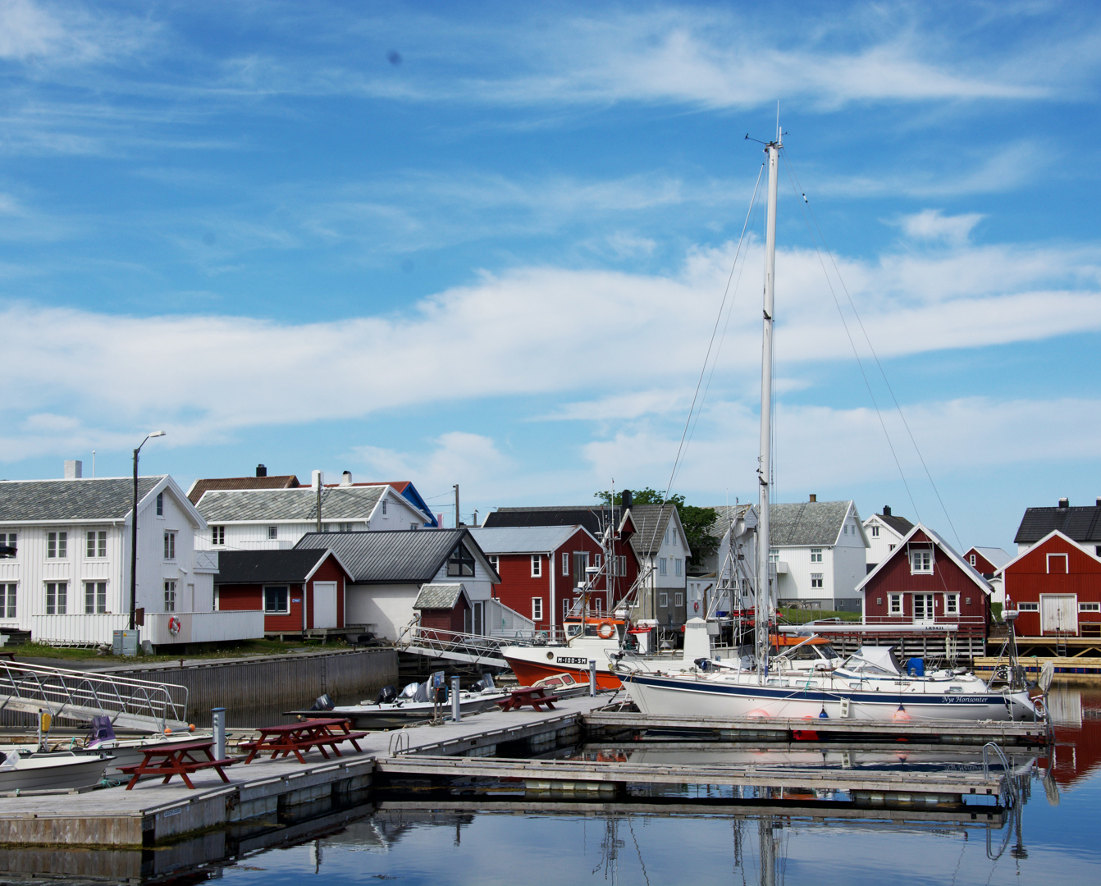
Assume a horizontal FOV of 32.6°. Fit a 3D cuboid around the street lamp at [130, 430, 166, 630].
[{"bbox_3d":[-15.207,3.601,70.731,1.350,8.210,0.300,-2,-5,20],"label":"street lamp"}]

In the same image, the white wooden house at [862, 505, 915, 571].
[{"bbox_3d":[34.623,11.164,193.154,7.400,7.571,8.000,-3,-6,32],"label":"white wooden house"}]

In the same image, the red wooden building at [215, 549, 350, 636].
[{"bbox_3d":[-12.707,6.775,84.101,7.000,3.958,3.900,-3,-5,28],"label":"red wooden building"}]

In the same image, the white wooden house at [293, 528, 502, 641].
[{"bbox_3d":[-7.995,7.010,90.854,9.200,5.451,6.700,-3,-5,28],"label":"white wooden house"}]

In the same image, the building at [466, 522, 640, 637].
[{"bbox_3d":[-2.036,7.808,104.568,8.500,6.169,6.300,-3,-6,30],"label":"building"}]

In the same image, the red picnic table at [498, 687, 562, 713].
[{"bbox_3d":[-0.640,7.516,55.265,1.500,0.730,1.800,-2,-5,16],"label":"red picnic table"}]

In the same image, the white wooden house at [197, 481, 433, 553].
[{"bbox_3d":[-15.053,7.103,118.173,13.000,8.240,8.100,-3,-5,24],"label":"white wooden house"}]

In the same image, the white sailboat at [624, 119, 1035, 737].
[{"bbox_3d":[7.717,-0.511,54.945,12.200,17.700,3.800,-2,-5,19],"label":"white sailboat"}]

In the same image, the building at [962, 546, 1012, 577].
[{"bbox_3d":[41.335,12.456,177.245,5.300,5.235,7.300,-3,-6,32],"label":"building"}]

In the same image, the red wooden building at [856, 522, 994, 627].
[{"bbox_3d":[22.169,7.935,110.369,7.500,6.234,9.500,-2,-5,14],"label":"red wooden building"}]

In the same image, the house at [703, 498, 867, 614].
[{"bbox_3d":[22.031,10.230,169.329,11.000,9.828,8.800,-3,-6,31],"label":"house"}]

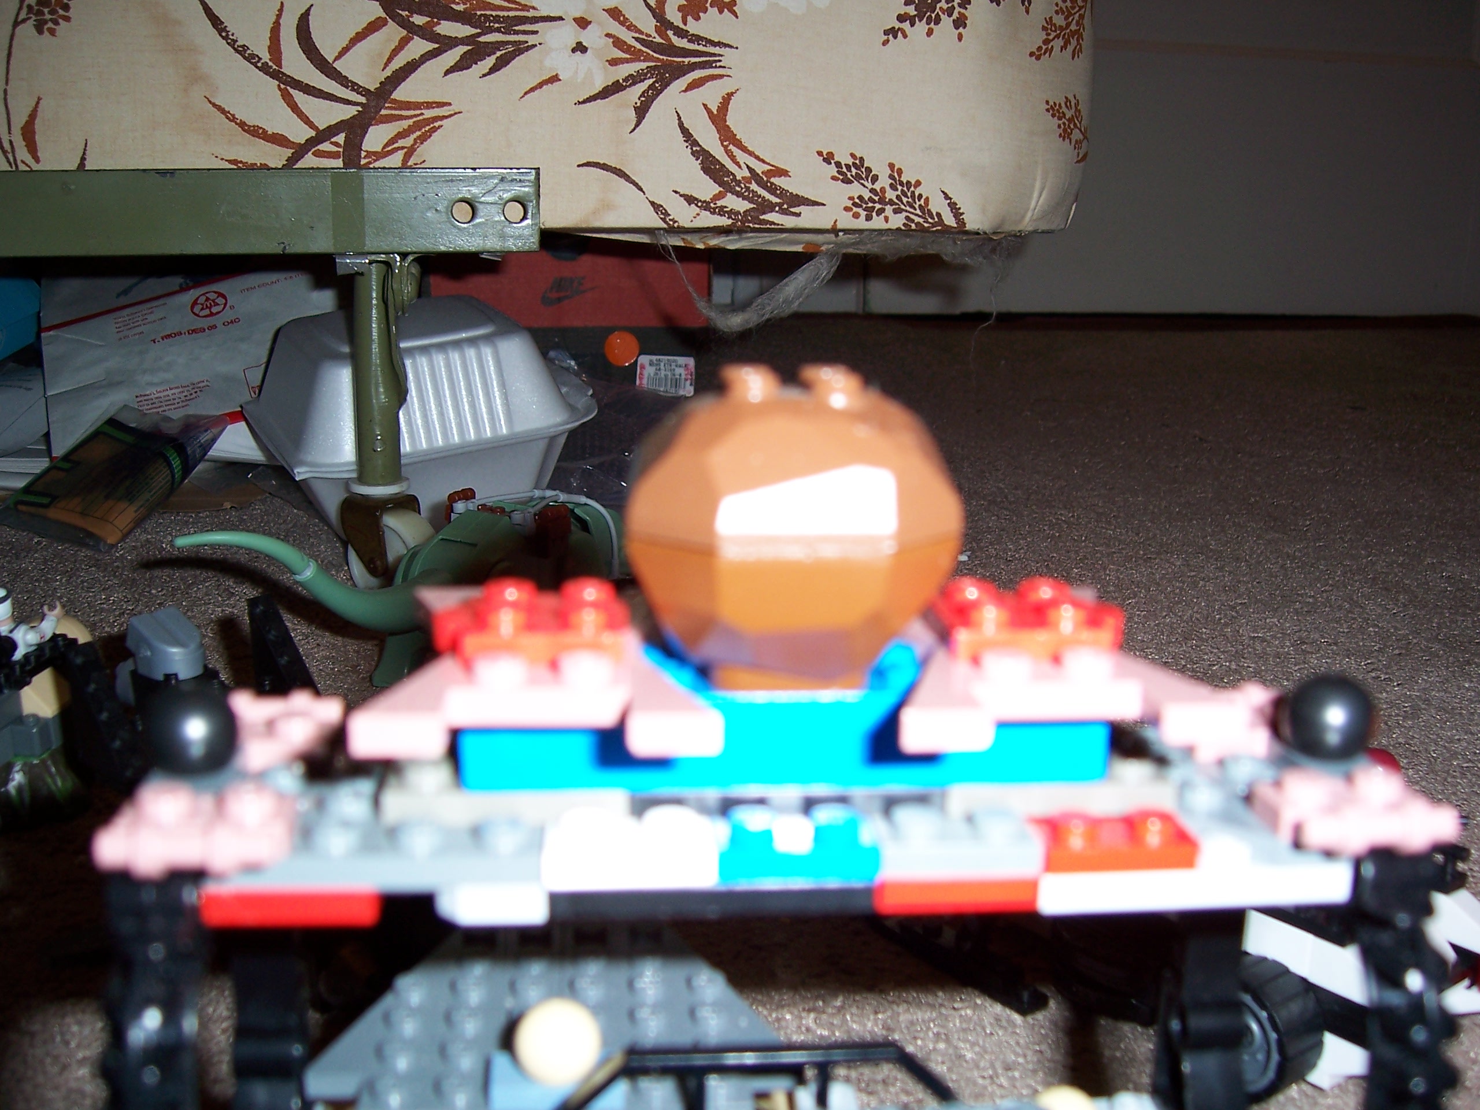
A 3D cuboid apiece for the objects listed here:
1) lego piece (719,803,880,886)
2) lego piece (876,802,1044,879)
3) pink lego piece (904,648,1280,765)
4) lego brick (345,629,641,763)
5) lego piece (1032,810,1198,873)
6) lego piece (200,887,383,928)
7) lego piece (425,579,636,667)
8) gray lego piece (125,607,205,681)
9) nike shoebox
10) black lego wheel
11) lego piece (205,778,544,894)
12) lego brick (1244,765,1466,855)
[{"bbox_3d":[0.005,0.028,0.152,0.016,0.005,0.010,0,12,-6],"label":"lego piece"},{"bbox_3d":[0.021,0.028,0.154,0.016,0.005,0.010,0,12,-6],"label":"lego piece"},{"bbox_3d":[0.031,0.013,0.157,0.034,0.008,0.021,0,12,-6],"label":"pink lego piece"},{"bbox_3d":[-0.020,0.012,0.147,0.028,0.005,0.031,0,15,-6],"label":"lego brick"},{"bbox_3d":[0.037,0.028,0.154,0.016,0.005,0.008,0,15,-6],"label":"lego piece"},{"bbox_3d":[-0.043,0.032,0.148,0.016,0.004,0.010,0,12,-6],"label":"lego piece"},{"bbox_3d":[-0.020,0.007,0.155,0.018,0.005,0.016,0,15,-6],"label":"lego piece"},{"bbox_3d":[-0.135,0.021,0.362,0.016,0.009,0.022,-7,15,-34],"label":"gray lego piece"},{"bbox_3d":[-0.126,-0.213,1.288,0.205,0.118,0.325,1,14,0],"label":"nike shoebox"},{"bbox_3d":[0.096,0.089,0.290,0.014,0.024,0.024,-11,19,-39],"label":"black lego wheel"},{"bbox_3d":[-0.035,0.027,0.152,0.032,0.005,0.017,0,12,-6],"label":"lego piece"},{"bbox_3d":[0.062,0.026,0.156,0.016,0.005,0.012,-1,12,-12],"label":"lego brick"}]

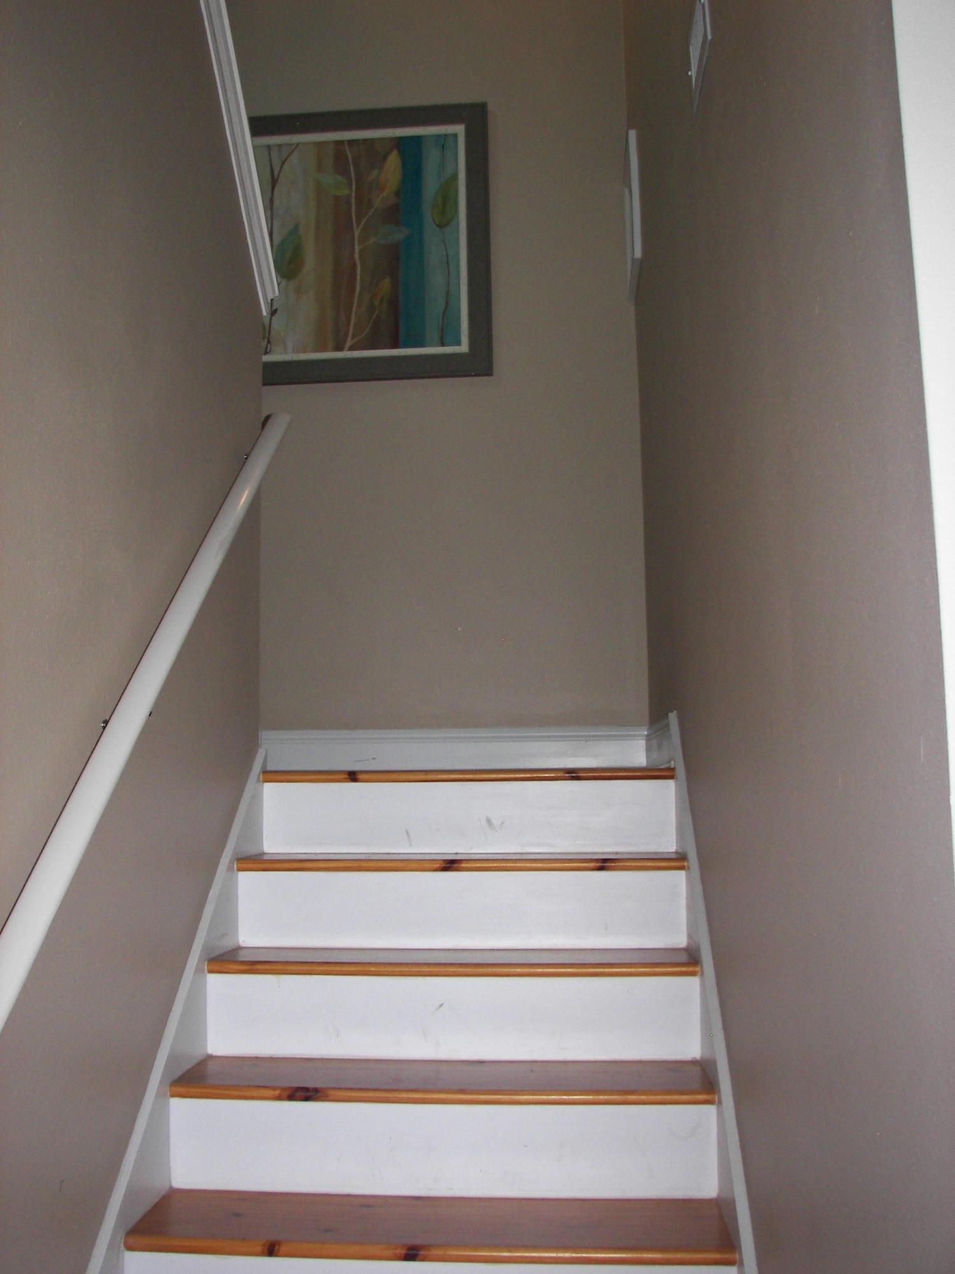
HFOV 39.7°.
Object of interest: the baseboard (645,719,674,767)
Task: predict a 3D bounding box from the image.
[{"bbox_3d":[0.508,0.305,3.661,0.018,0.140,0.975,-1,-6,4],"label":"baseboard"}]

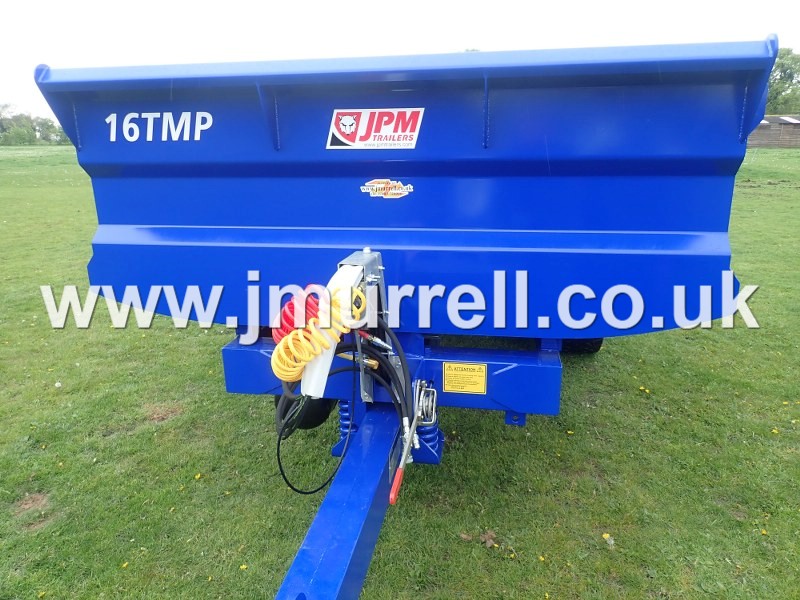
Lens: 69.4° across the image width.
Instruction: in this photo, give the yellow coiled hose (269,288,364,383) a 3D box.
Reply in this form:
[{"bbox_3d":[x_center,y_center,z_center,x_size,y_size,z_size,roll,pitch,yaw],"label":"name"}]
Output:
[{"bbox_3d":[-0.223,0.098,1.590,0.205,0.215,0.240,2,15,10],"label":"yellow coiled hose"}]

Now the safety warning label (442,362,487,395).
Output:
[{"bbox_3d":[0.259,0.313,2.292,0.170,0.126,0.005,2,15,10],"label":"safety warning label"}]

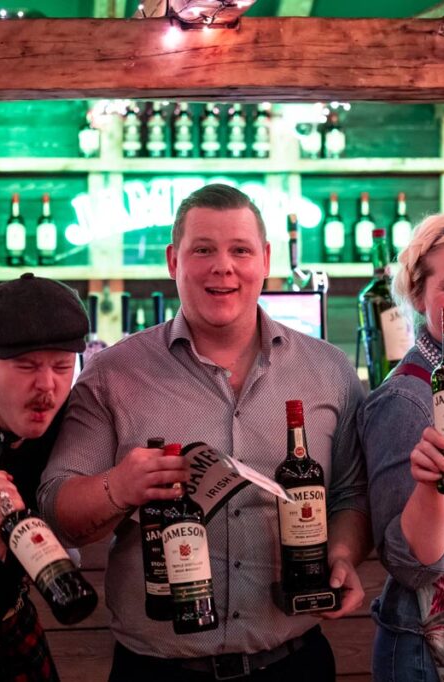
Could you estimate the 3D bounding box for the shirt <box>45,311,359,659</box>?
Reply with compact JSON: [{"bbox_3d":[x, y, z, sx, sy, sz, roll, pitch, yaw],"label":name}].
[{"bbox_3d":[-0.034,0.241,2.130,0.560,0.590,0.340,-1,1,-3],"label":"shirt"}]

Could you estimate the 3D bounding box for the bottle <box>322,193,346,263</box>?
[{"bbox_3d":[0.467,-0.468,5.070,0.076,0.293,0.076,0,1,-5],"label":"bottle"}]

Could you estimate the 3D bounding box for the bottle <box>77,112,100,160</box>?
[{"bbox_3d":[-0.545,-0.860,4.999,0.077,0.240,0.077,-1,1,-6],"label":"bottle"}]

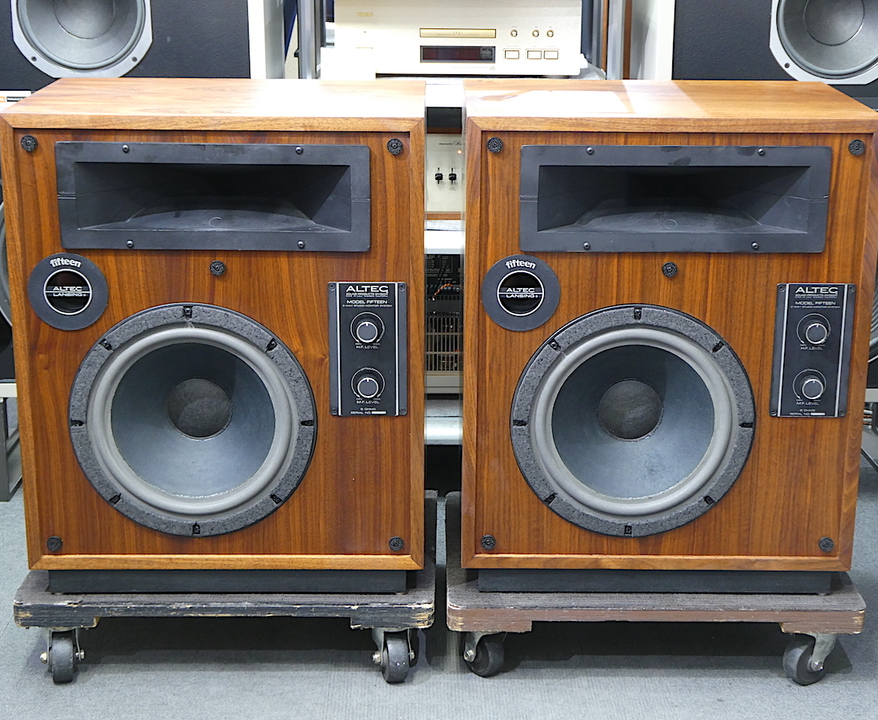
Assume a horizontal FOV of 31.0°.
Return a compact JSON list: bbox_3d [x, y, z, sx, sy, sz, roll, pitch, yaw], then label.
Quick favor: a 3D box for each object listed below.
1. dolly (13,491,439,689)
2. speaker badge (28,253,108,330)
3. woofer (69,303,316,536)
[{"bbox_3d":[-0.368,0.423,2.987,0.728,0.170,0.530,0,17,-1],"label":"dolly"},{"bbox_3d":[-0.602,-0.110,2.564,0.130,0.130,0.012,0,17,-1],"label":"speaker badge"},{"bbox_3d":[-0.409,0.090,2.670,0.410,0.410,0.110,0,17,-1],"label":"woofer"}]

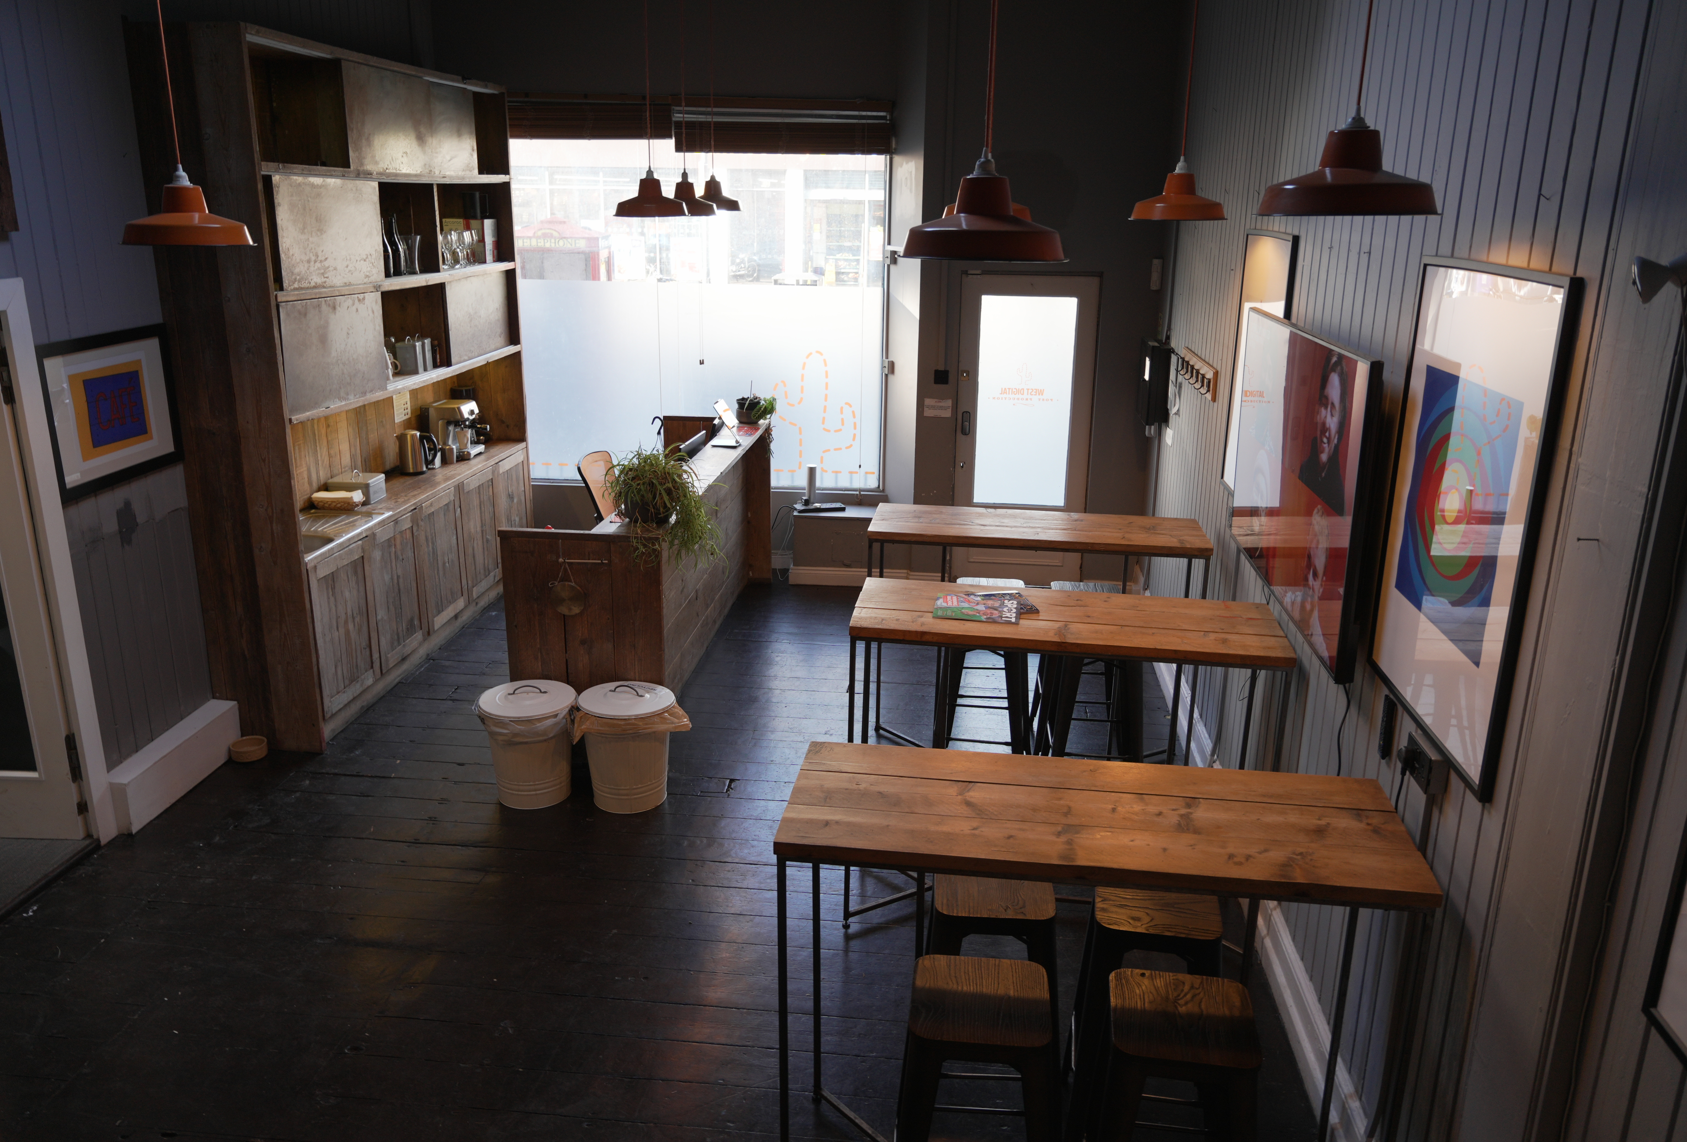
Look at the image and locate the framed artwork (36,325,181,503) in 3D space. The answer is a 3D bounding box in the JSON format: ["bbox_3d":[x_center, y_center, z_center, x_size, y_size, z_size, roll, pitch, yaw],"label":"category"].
[{"bbox_3d":[-2.878,-0.646,5.088,0.030,0.588,0.749,2,16,6],"label":"framed artwork"}]

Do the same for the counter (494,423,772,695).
[{"bbox_3d":[-0.988,-0.057,7.090,0.727,1.066,2.889,2,16,6],"label":"counter"}]

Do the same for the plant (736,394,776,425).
[{"bbox_3d":[-0.549,-1.045,8.252,0.265,0.190,0.200,3,17,7],"label":"plant"}]

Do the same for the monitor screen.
[{"bbox_3d":[1.380,-0.307,3.912,0.052,0.831,1.458,1,16,6],"label":"monitor screen"}]

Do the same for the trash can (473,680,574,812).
[{"bbox_3d":[-1.340,0.727,5.513,0.410,0.500,0.410,1,17,0],"label":"trash can"}]

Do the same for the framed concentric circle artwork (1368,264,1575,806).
[{"bbox_3d":[1.375,-0.144,2.876,0.028,1.050,0.812,2,17,6],"label":"framed concentric circle artwork"}]

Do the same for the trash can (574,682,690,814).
[{"bbox_3d":[-0.903,0.734,5.421,0.425,0.487,0.415,1,16,0],"label":"trash can"}]

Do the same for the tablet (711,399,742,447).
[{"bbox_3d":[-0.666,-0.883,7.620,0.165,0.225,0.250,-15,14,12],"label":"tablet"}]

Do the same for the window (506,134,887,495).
[{"bbox_3d":[-0.970,-1.713,8.489,2.530,2.344,0.080,2,16,6],"label":"window"}]

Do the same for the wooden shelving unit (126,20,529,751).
[{"bbox_3d":[-2.451,-1.067,6.851,0.491,3.107,2.902,2,16,6],"label":"wooden shelving unit"}]

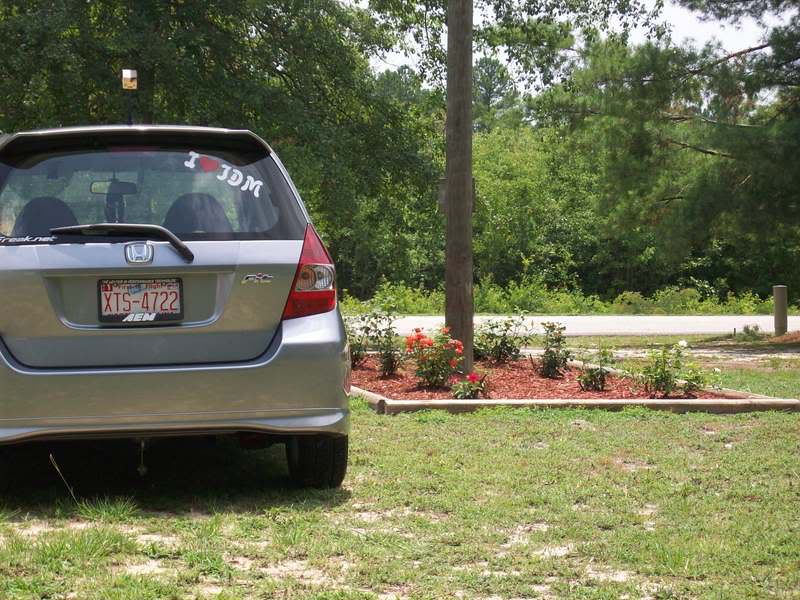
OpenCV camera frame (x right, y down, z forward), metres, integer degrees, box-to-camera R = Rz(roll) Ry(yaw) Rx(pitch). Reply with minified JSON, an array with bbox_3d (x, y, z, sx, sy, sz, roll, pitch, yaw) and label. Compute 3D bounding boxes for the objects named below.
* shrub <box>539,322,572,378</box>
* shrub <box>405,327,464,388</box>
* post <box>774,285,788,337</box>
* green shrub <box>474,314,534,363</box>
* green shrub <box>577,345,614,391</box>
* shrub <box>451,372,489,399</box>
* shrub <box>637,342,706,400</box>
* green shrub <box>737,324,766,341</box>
[{"bbox_3d":[1.145,0.363,15.600,0.257,0.426,0.240,0,1,0],"label":"shrub"},{"bbox_3d":[0.234,0.391,14.450,0.408,0.421,0.380,0,1,0],"label":"shrub"},{"bbox_3d":[4.623,0.137,25.800,0.170,0.637,0.170,0,1,0],"label":"post"},{"bbox_3d":[0.868,0.330,18.000,0.542,0.415,0.460,0,1,0],"label":"green shrub"},{"bbox_3d":[1.284,0.446,14.000,0.244,0.306,0.240,0,1,0],"label":"green shrub"},{"bbox_3d":[0.433,0.527,13.150,0.241,0.170,0.230,0,1,0],"label":"shrub"},{"bbox_3d":[1.737,0.441,13.600,0.473,0.365,0.420,0,1,0],"label":"shrub"},{"bbox_3d":[4.216,0.390,25.500,0.360,0.192,0.330,0,1,0],"label":"green shrub"}]

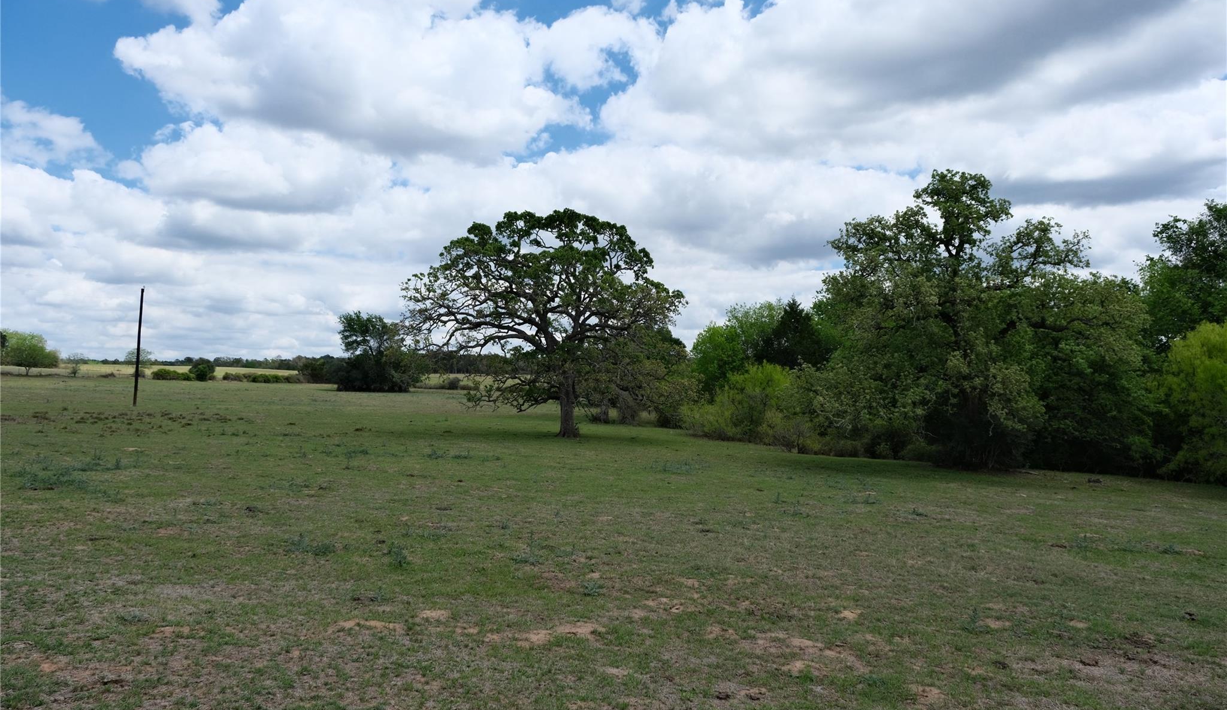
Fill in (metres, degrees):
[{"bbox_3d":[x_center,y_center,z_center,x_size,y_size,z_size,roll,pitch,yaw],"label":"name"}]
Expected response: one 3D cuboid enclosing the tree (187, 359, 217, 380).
[{"bbox_3d":[-50.796,1.835,101.000,3.500,2.800,3.300,0,0,0],"label":"tree"}]

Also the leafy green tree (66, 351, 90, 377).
[{"bbox_3d":[-77.329,1.383,118.000,3.500,3.600,3.400,0,0,0],"label":"leafy green tree"}]

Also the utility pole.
[{"bbox_3d":[-27.258,-0.496,47.000,0.220,6.900,0.220,4,0,0],"label":"utility pole"}]

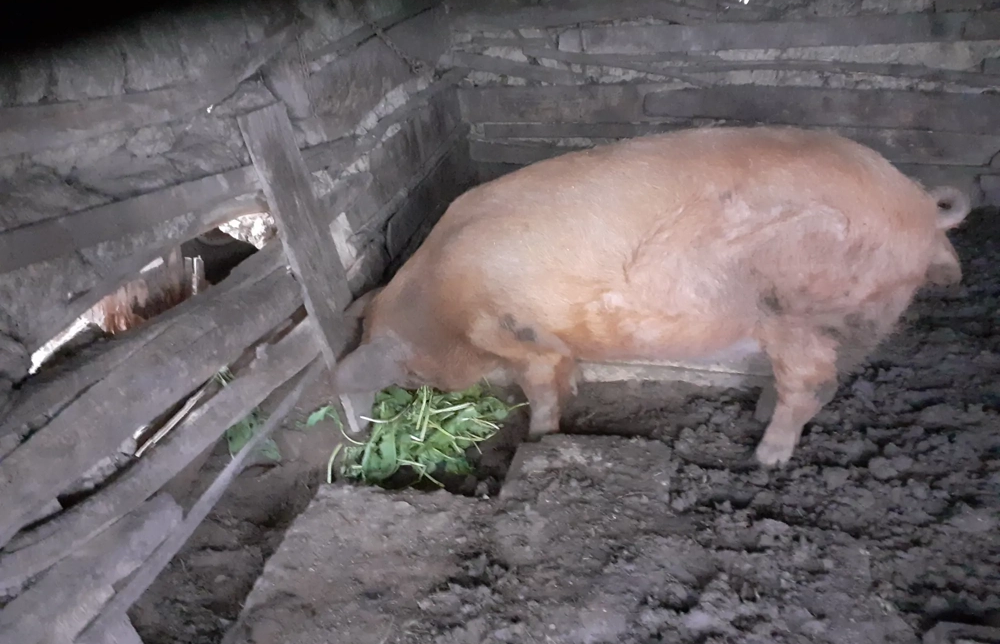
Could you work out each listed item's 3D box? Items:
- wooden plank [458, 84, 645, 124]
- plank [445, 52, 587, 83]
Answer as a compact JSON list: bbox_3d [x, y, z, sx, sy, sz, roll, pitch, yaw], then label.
[{"bbox_3d":[0.221,-0.947,3.373,0.793,0.154,0.050,1,23,5],"label":"wooden plank"},{"bbox_3d":[0.058,-1.087,3.330,0.591,0.068,0.050,8,24,3],"label":"plank"}]

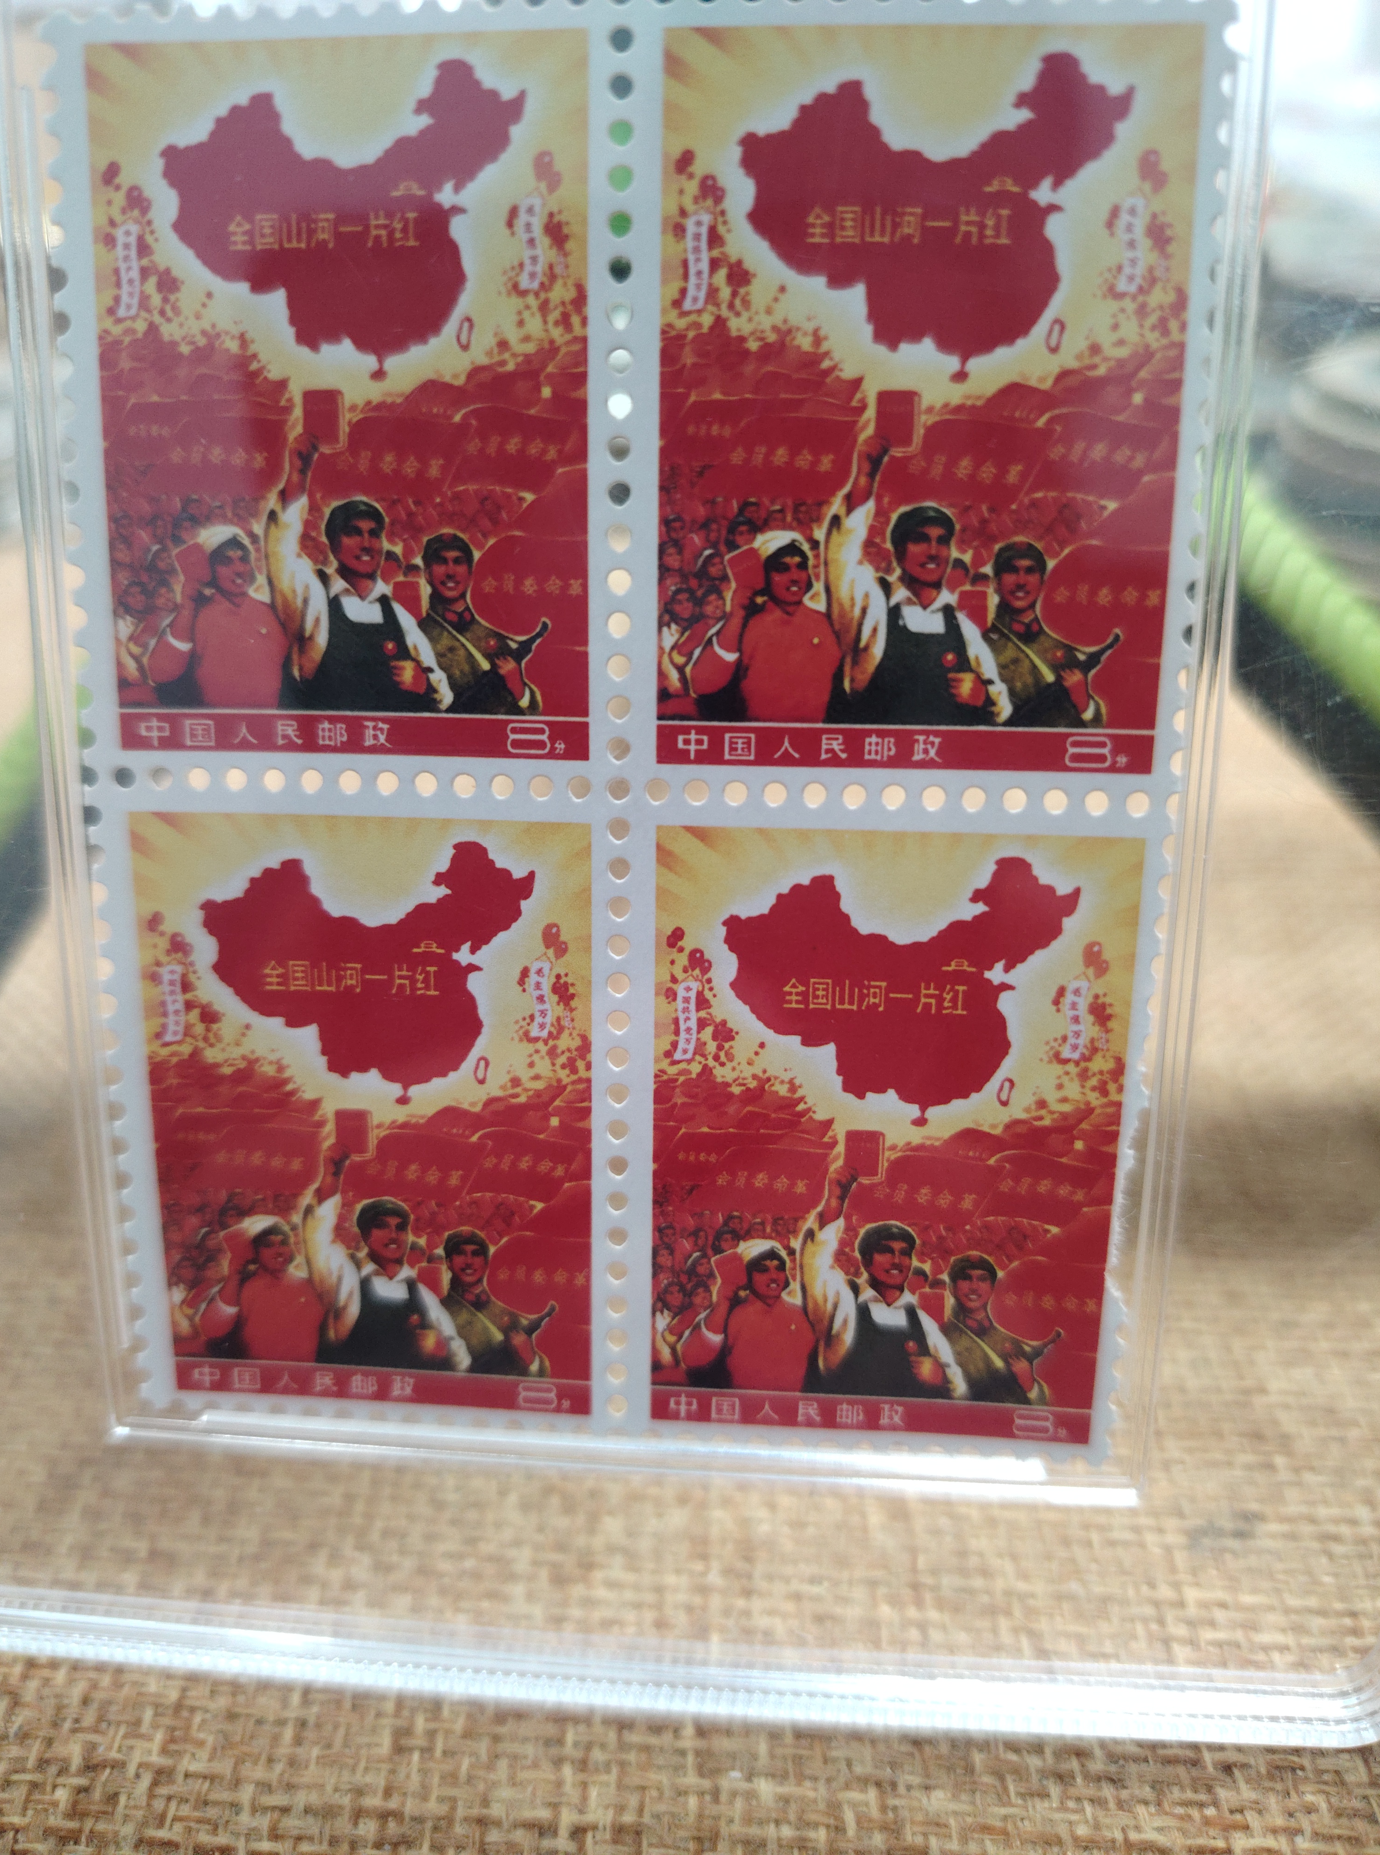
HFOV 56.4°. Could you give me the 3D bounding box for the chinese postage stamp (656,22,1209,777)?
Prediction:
[{"bbox_3d":[0.012,-0.027,0.067,0.027,0.037,0.001,2,9,3],"label":"chinese postage stamp"}]

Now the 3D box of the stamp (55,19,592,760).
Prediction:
[{"bbox_3d":[-0.019,-0.028,0.069,0.027,0.037,0.001,2,9,5],"label":"stamp"}]

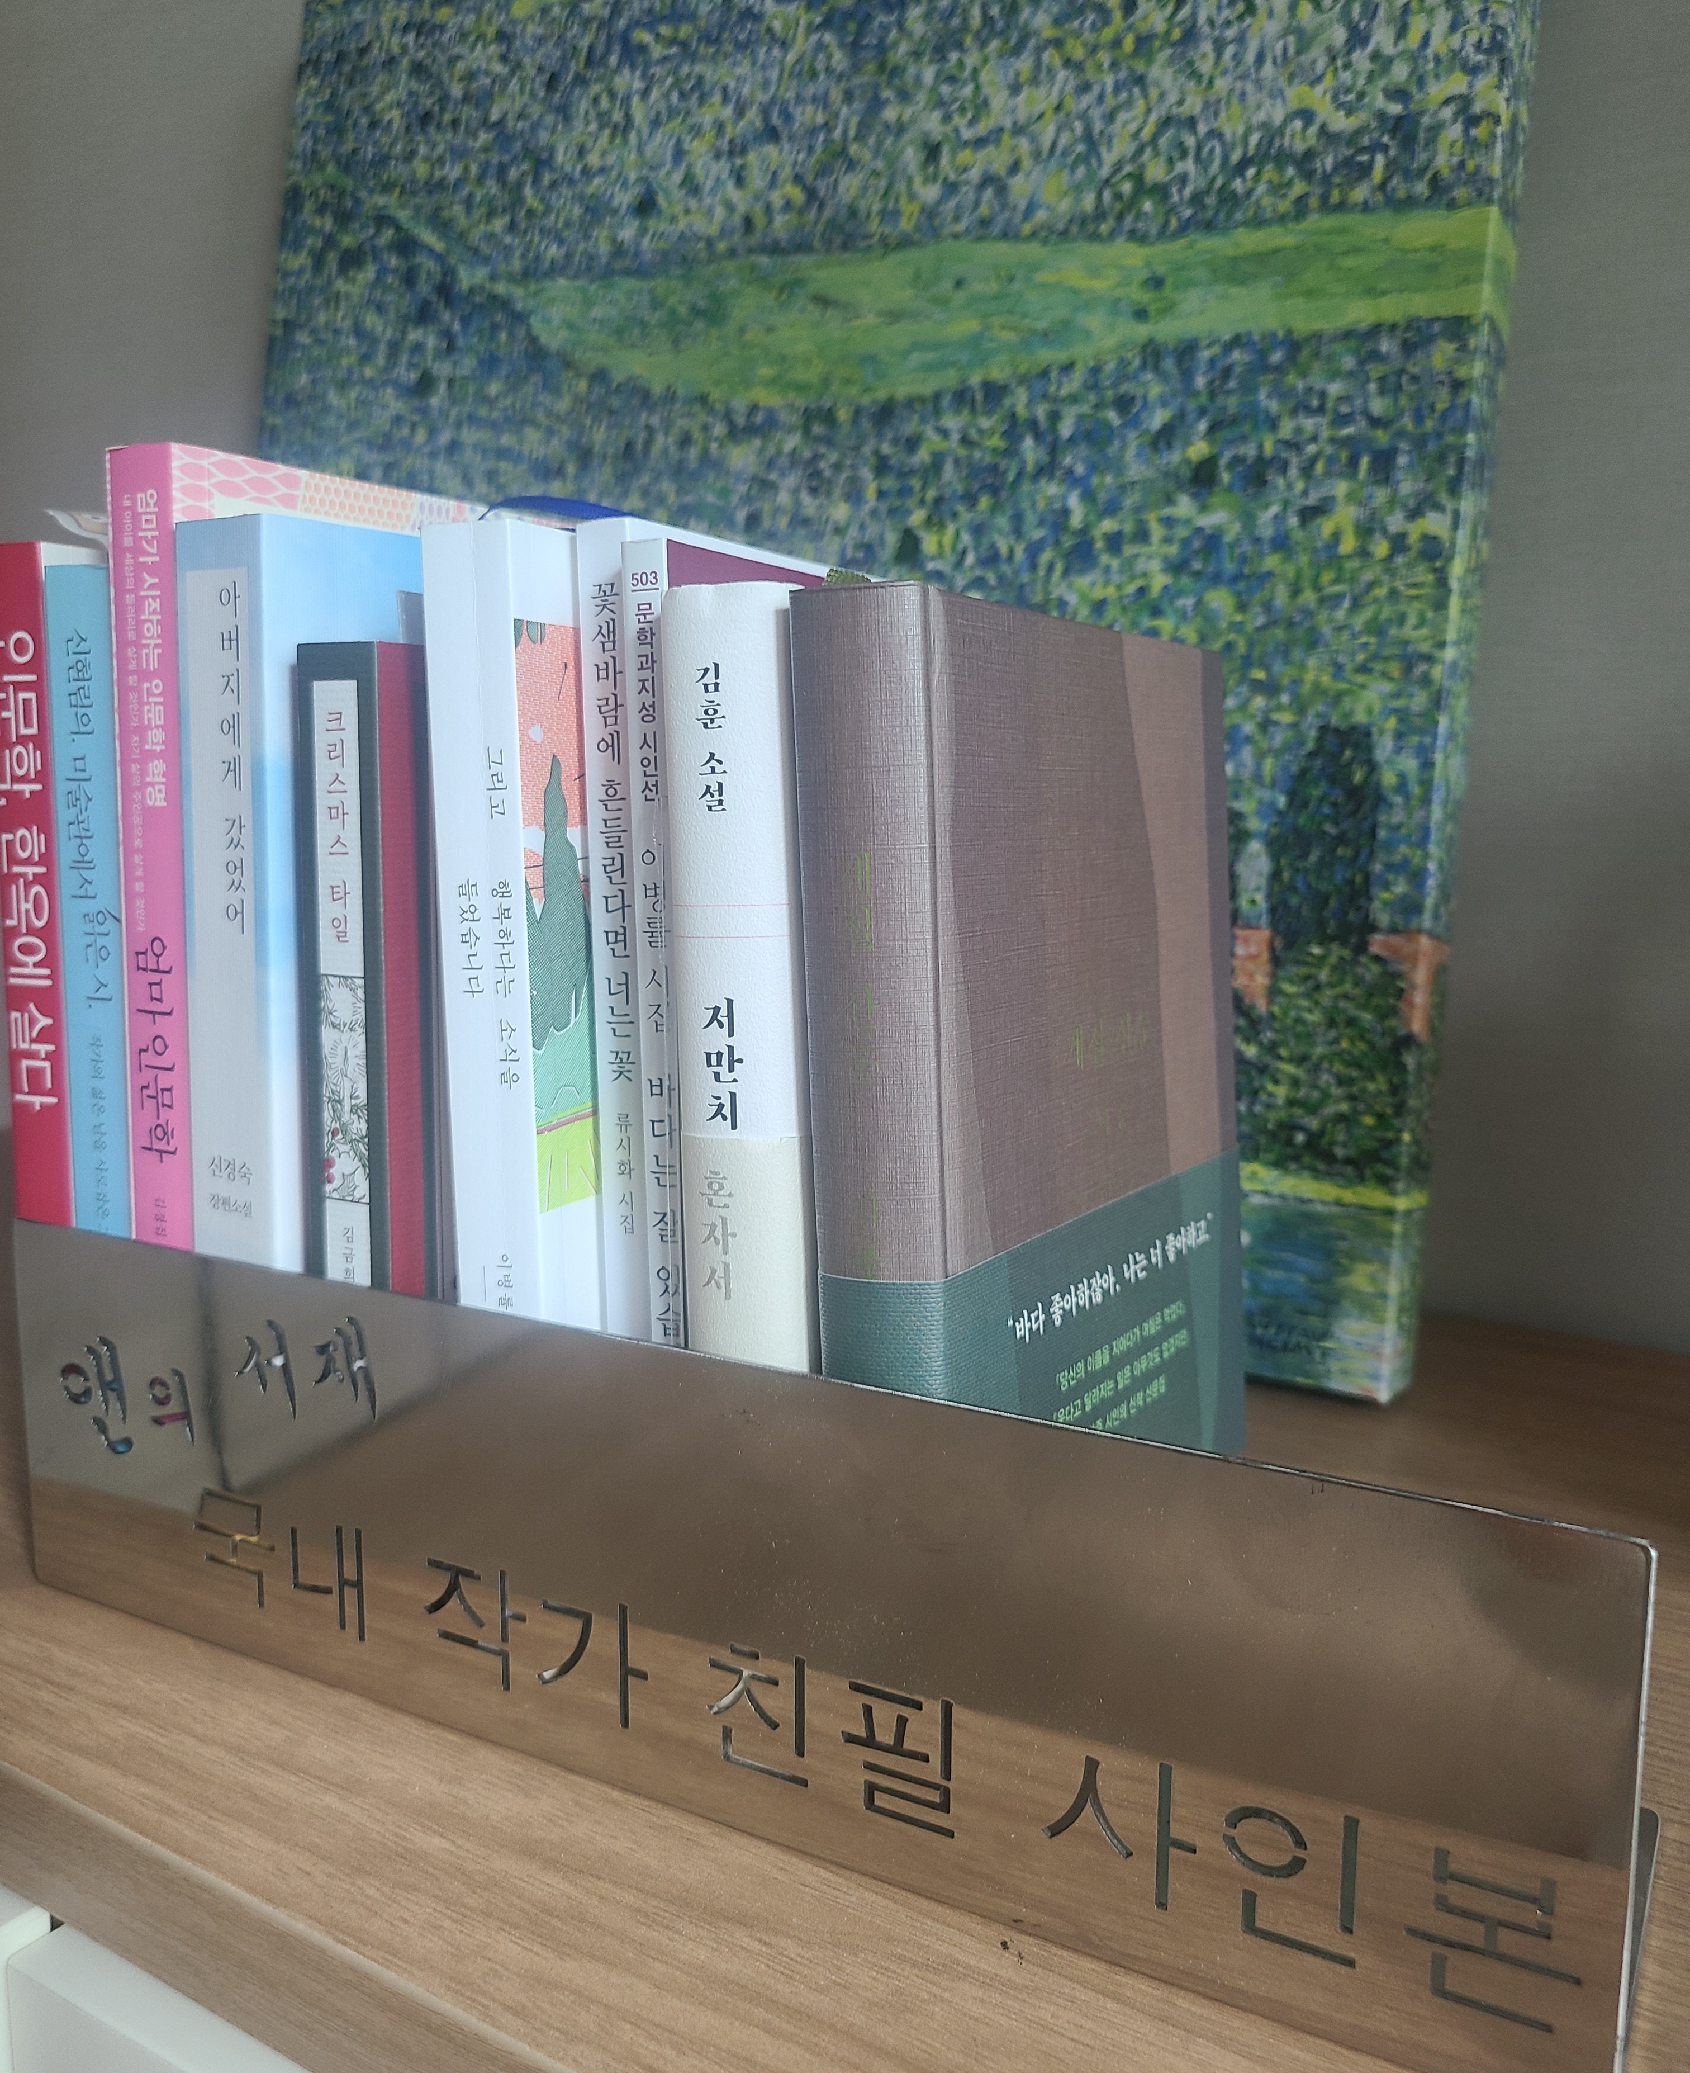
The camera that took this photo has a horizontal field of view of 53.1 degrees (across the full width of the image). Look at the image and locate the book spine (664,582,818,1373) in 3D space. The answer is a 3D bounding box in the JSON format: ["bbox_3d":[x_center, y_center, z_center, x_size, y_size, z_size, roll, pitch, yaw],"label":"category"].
[{"bbox_3d":[0.016,0.022,0.320,0.022,0.193,0.135,3,8,28],"label":"book spine"}]

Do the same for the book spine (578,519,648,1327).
[{"bbox_3d":[-0.005,0.015,0.328,0.009,0.205,0.129,3,8,28],"label":"book spine"}]

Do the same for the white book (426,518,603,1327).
[{"bbox_3d":[-0.026,0.012,0.340,0.018,0.206,0.131,3,9,29],"label":"white book"}]

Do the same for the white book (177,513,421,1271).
[{"bbox_3d":[-0.072,0.006,0.369,0.024,0.211,0.145,8,11,33],"label":"white book"}]

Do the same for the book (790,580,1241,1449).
[{"bbox_3d":[0.040,0.024,0.308,0.022,0.192,0.138,1,8,30],"label":"book"}]

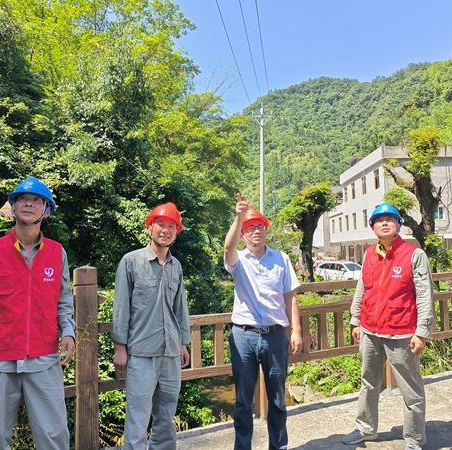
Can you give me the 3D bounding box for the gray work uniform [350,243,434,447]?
[{"bbox_3d":[1.199,0.861,3.370,0.540,1.430,0.360,-3,-4,35],"label":"gray work uniform"}]

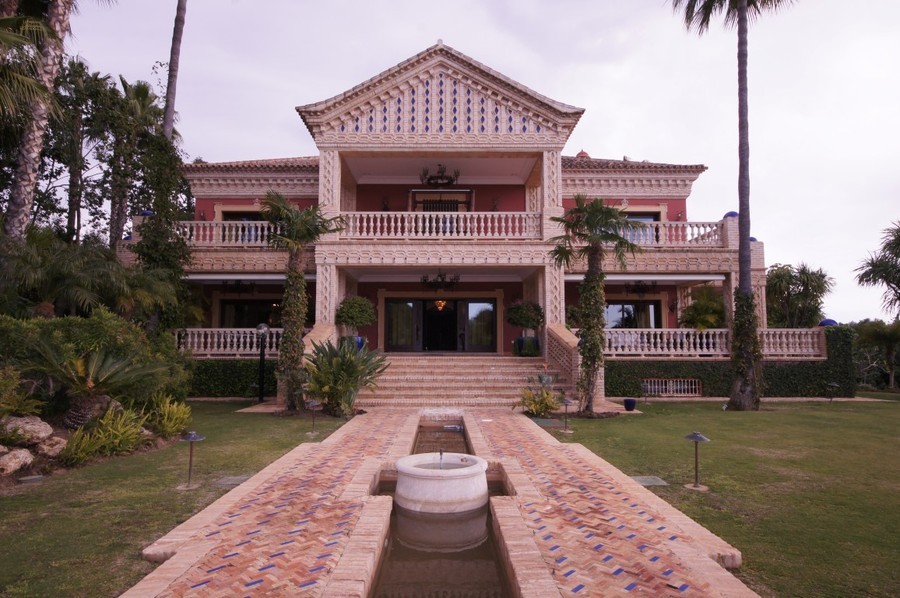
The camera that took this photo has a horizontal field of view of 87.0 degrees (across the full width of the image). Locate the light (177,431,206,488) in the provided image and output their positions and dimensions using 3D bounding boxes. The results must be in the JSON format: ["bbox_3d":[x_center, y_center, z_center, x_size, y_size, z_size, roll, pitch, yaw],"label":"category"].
[{"bbox_3d":[-2.880,1.802,5.307,0.302,0.625,0.302,0,-6,0],"label":"light"}]

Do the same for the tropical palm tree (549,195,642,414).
[{"bbox_3d":[3.478,0.065,11.350,2.247,5.271,2.247,0,-6,0],"label":"tropical palm tree"}]

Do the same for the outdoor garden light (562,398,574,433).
[{"bbox_3d":[2.345,2.355,9.550,0.270,0.670,0.270,0,-5,0],"label":"outdoor garden light"}]

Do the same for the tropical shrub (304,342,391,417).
[{"bbox_3d":[-2.437,1.853,11.171,1.977,1.745,1.879,0,-6,0],"label":"tropical shrub"}]

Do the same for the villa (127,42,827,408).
[{"bbox_3d":[0.900,-2.800,18.200,24.000,11.600,5.500,0,-5,0],"label":"villa"}]

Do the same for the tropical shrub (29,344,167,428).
[{"bbox_3d":[-5.557,1.354,7.502,2.213,1.327,2.103,0,-6,0],"label":"tropical shrub"}]

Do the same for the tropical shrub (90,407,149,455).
[{"bbox_3d":[-4.834,1.951,6.940,0.848,0.686,0.763,0,-6,0],"label":"tropical shrub"}]

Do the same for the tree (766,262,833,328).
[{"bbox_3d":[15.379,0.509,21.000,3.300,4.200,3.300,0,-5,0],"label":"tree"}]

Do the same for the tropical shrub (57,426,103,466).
[{"bbox_3d":[-4.921,1.962,6.336,0.614,0.508,0.614,0,-6,0],"label":"tropical shrub"}]

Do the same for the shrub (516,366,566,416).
[{"bbox_3d":[2.346,2.398,12.300,1.200,1.300,1.150,0,-5,0],"label":"shrub"}]

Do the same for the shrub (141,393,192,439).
[{"bbox_3d":[-5.477,2.249,9.200,0.950,0.880,0.900,0,-5,0],"label":"shrub"}]

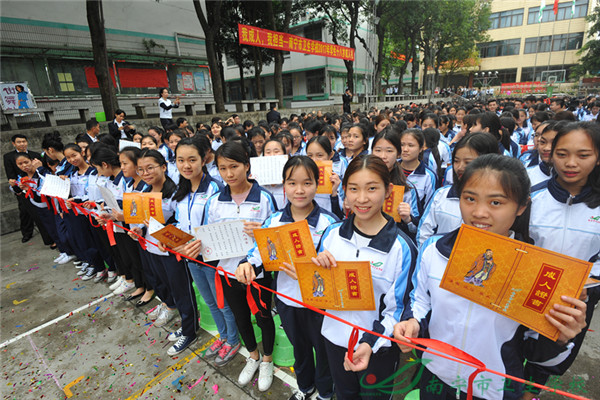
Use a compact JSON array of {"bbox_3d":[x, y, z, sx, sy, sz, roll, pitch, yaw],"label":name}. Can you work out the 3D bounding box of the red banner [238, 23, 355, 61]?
[{"bbox_3d":[0.480,-7.700,15.040,0.100,0.720,9.100,11,22,38],"label":"red banner"}]

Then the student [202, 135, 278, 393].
[{"bbox_3d":[-0.322,0.462,1.811,0.480,1.610,0.380,1,20,6],"label":"student"}]

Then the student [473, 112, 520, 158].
[{"bbox_3d":[1.409,0.184,2.403,0.320,1.620,0.440,-8,18,-14],"label":"student"}]

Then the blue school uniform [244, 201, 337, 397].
[{"bbox_3d":[0.040,0.592,1.678,0.480,1.290,0.370,4,19,23],"label":"blue school uniform"}]

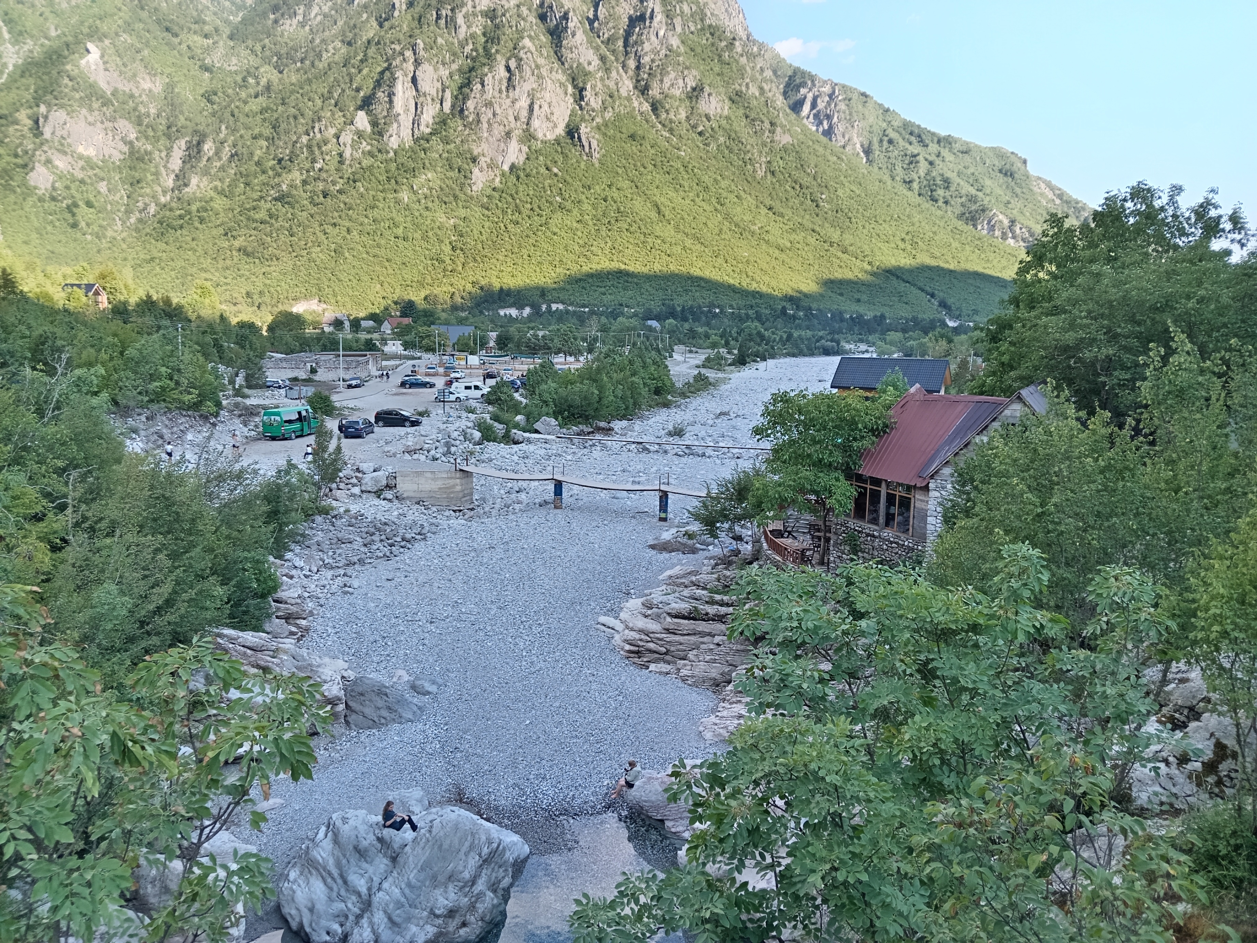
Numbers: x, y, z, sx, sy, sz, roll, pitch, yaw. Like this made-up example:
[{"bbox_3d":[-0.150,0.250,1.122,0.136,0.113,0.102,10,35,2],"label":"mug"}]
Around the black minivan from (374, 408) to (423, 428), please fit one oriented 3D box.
[{"bbox_3d":[-22.030,-5.136,86.888,4.400,1.630,1.790,0,8,-5],"label":"black minivan"}]

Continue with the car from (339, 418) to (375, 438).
[{"bbox_3d":[-24.695,-4.040,83.397,1.730,1.500,4.300,1,8,-2],"label":"car"}]

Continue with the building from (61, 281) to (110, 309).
[{"bbox_3d":[-141.181,-45.316,236.000,8.600,6.900,5.600,2,8,10],"label":"building"}]

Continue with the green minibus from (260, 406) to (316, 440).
[{"bbox_3d":[-31.086,-4.489,83.816,2.000,2.680,6.500,3,8,13],"label":"green minibus"}]

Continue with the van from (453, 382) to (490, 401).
[{"bbox_3d":[-18.104,-9.323,105.865,4.800,1.970,1.900,0,8,-8],"label":"van"}]

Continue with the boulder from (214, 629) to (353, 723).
[{"bbox_3d":[-12.168,7.218,32.000,4.200,2.200,2.600,-1,8,-12],"label":"boulder"}]

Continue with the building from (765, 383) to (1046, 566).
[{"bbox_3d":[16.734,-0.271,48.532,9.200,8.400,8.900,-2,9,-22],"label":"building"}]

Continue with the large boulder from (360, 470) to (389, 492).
[{"bbox_3d":[-20.095,0.779,72.000,2.100,1.550,1.500,-1,8,-16],"label":"large boulder"}]

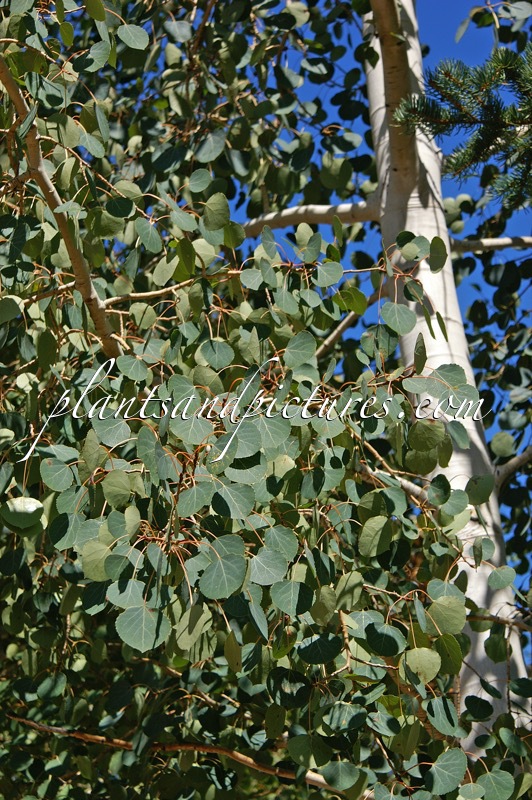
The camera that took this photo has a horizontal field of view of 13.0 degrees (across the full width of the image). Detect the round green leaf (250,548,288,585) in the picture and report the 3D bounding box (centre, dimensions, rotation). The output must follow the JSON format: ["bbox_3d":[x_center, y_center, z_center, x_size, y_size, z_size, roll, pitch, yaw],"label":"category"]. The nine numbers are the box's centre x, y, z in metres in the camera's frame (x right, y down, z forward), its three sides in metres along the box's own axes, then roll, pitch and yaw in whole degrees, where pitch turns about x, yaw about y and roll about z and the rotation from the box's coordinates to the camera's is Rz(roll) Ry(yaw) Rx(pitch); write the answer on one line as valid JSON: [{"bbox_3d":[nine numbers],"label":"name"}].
[{"bbox_3d":[0.004,0.191,2.660,0.043,0.043,0.009,-24,-16,-14],"label":"round green leaf"}]

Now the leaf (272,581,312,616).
[{"bbox_3d":[0.030,0.230,2.700,0.050,0.046,0.009,-3,-24,2],"label":"leaf"}]

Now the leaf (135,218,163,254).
[{"bbox_3d":[-0.143,-0.201,2.850,0.042,0.048,0.009,-37,-2,-45],"label":"leaf"}]

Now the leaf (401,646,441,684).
[{"bbox_3d":[0.178,0.304,2.680,0.047,0.044,0.009,-9,-11,-8],"label":"leaf"}]

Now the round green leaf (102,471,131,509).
[{"bbox_3d":[-0.174,0.104,2.720,0.042,0.045,0.009,9,-13,-29],"label":"round green leaf"}]

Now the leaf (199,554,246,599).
[{"bbox_3d":[-0.049,0.200,2.620,0.052,0.049,0.009,-6,-14,-1],"label":"leaf"}]

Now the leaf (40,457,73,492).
[{"bbox_3d":[-0.243,0.087,2.720,0.040,0.040,0.009,18,-15,11],"label":"leaf"}]

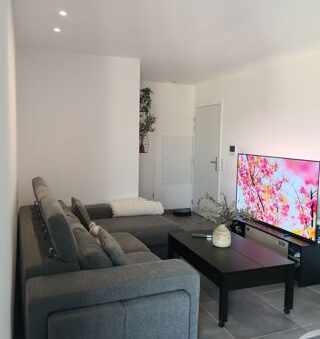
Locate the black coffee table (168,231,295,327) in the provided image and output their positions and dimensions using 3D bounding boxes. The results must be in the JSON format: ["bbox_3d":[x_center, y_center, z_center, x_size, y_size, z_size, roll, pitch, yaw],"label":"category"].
[{"bbox_3d":[0.602,0.942,3.146,0.681,0.439,1.114,-1,5,-21],"label":"black coffee table"}]

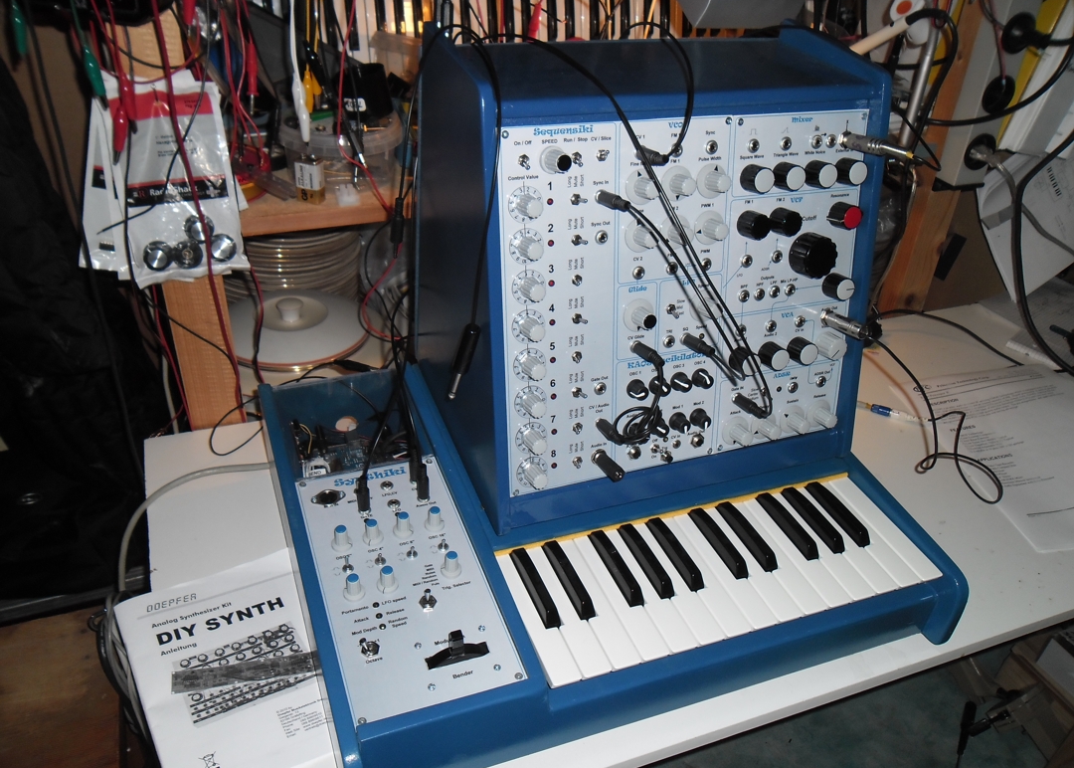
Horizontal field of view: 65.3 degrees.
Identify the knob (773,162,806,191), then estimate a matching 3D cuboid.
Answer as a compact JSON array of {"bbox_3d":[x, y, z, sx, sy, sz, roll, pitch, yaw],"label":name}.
[{"bbox_3d":[0.201,-0.164,0.666,0.022,0.022,0.015,-9,21,-21],"label":"knob"}]

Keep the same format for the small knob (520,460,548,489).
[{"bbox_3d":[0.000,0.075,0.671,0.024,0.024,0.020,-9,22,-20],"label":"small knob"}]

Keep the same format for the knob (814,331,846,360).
[{"bbox_3d":[0.265,-0.034,0.749,0.022,0.022,0.016,-9,22,-20],"label":"knob"}]

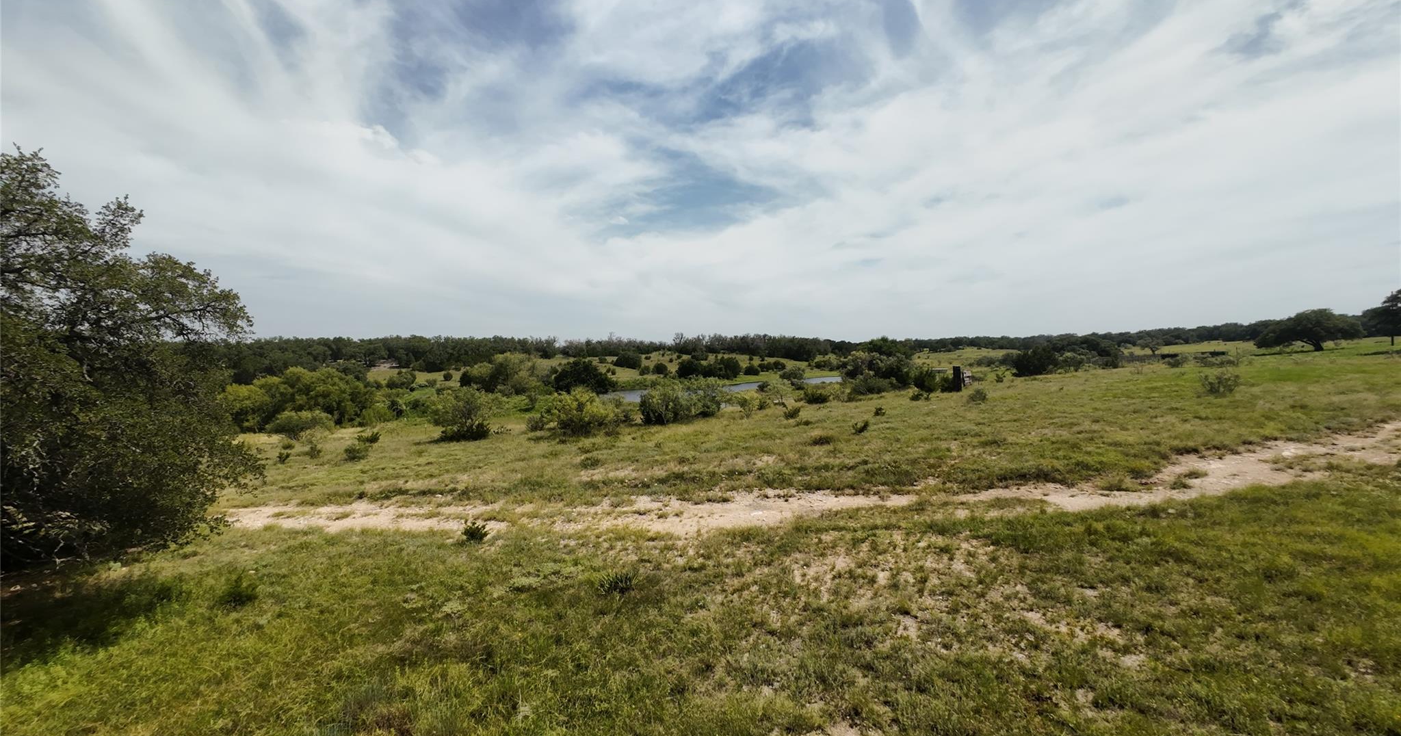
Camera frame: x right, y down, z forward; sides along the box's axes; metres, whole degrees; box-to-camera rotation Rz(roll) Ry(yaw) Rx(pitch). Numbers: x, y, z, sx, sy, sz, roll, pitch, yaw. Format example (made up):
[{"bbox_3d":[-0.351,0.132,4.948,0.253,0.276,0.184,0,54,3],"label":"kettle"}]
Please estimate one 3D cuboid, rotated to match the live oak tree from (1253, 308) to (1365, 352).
[{"bbox_3d":[93.760,-5.800,69.000,10.030,6.800,10.340,-3,3,-36],"label":"live oak tree"}]

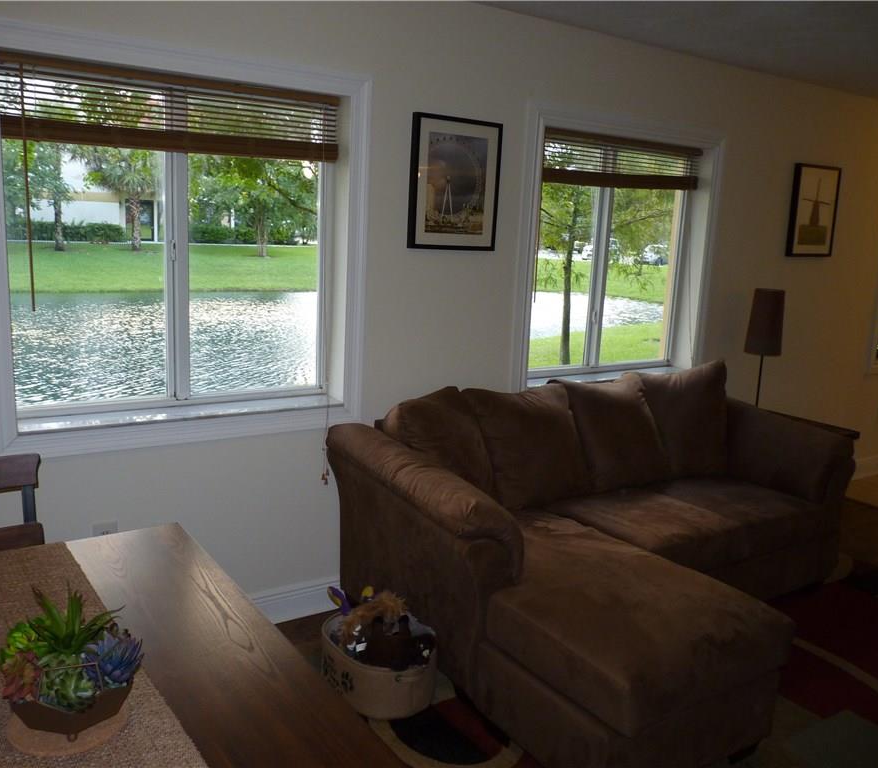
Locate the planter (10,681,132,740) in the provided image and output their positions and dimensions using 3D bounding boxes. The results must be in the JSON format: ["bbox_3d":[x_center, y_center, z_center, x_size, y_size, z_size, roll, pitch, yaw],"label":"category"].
[{"bbox_3d":[-0.609,0.504,1.333,0.190,0.085,0.180,-4,13,-32],"label":"planter"}]

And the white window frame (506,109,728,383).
[{"bbox_3d":[0.866,-0.597,3.908,1.280,1.325,0.150,-4,13,-32],"label":"white window frame"}]

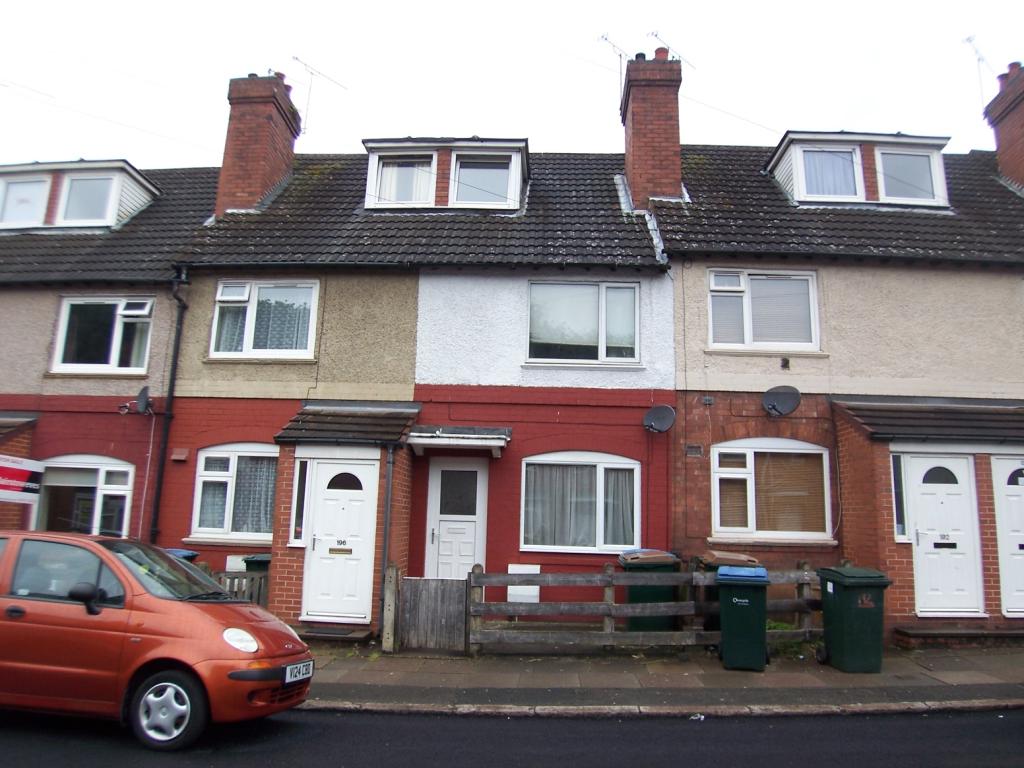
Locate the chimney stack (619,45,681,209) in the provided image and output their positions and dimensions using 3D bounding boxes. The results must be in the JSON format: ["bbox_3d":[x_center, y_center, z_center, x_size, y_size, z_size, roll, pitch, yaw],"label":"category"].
[{"bbox_3d":[2.534,-4.397,12.352,0.930,3.200,1.250,1,-10,3],"label":"chimney stack"}]

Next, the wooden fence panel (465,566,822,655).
[{"bbox_3d":[1.591,2.583,7.841,4.350,1.080,0.120,0,-10,3],"label":"wooden fence panel"}]

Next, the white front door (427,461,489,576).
[{"bbox_3d":[-0.804,2.144,9.869,0.880,2.120,0.080,1,-10,3],"label":"white front door"}]

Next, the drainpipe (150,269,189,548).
[{"bbox_3d":[-5.222,0.728,10.199,0.200,5.200,0.240,1,-10,3],"label":"drainpipe"}]

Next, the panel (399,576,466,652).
[{"bbox_3d":[-0.932,2.740,8.089,0.800,0.880,0.060,1,-10,3],"label":"panel"}]

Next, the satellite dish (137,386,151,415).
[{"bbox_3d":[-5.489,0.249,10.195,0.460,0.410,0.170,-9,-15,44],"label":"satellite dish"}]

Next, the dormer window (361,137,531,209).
[{"bbox_3d":[-1.174,-3.560,12.272,2.860,1.380,1.100,1,-10,3],"label":"dormer window"}]

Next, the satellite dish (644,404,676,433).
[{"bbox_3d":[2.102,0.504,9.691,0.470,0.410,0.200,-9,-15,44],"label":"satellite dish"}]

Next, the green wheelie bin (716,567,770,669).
[{"bbox_3d":[2.512,2.556,7.490,0.580,1.070,0.720,-1,-11,15],"label":"green wheelie bin"}]

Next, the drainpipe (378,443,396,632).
[{"bbox_3d":[-1.616,1.990,8.691,0.075,2.400,0.085,1,-10,3],"label":"drainpipe"}]

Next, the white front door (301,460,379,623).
[{"bbox_3d":[-2.216,2.018,8.805,0.930,2.070,0.080,1,-10,3],"label":"white front door"}]

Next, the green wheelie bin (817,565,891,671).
[{"bbox_3d":[3.721,2.590,7.465,0.570,1.070,0.720,1,-10,3],"label":"green wheelie bin"}]

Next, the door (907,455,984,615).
[{"bbox_3d":[5.530,1.916,8.678,0.910,2.050,0.080,1,-10,3],"label":"door"}]

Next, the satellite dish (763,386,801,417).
[{"bbox_3d":[3.826,0.248,9.632,0.370,0.440,0.510,10,-13,-38],"label":"satellite dish"}]

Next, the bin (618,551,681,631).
[{"bbox_3d":[1.726,2.660,8.585,0.720,1.070,0.580,5,-11,-16],"label":"bin"}]

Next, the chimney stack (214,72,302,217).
[{"bbox_3d":[-4.739,-4.294,12.744,0.920,3.000,1.250,1,-10,3],"label":"chimney stack"}]

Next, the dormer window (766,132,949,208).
[{"bbox_3d":[6.098,-3.549,12.091,2.820,1.280,1.350,1,-10,3],"label":"dormer window"}]

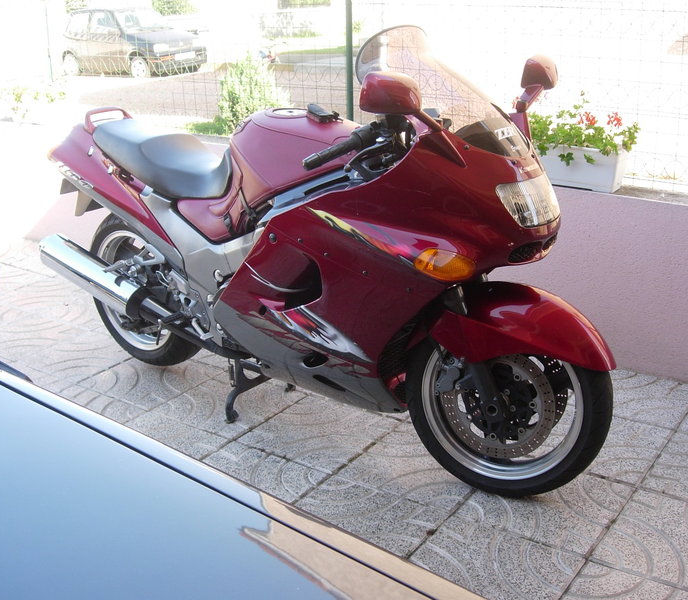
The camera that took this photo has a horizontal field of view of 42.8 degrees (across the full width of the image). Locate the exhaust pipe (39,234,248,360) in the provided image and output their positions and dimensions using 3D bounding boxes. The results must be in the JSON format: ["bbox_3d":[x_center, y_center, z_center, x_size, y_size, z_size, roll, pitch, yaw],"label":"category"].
[{"bbox_3d":[-0.724,0.012,3.110,1.000,0.145,0.130,25,30,26],"label":"exhaust pipe"}]

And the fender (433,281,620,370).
[{"bbox_3d":[0.487,0.061,2.435,0.540,0.215,0.220,8,15,23],"label":"fender"}]

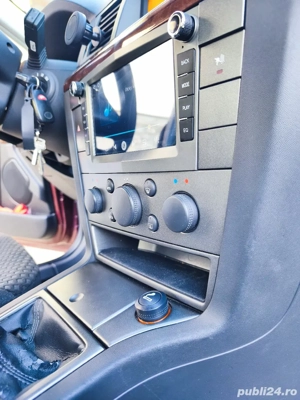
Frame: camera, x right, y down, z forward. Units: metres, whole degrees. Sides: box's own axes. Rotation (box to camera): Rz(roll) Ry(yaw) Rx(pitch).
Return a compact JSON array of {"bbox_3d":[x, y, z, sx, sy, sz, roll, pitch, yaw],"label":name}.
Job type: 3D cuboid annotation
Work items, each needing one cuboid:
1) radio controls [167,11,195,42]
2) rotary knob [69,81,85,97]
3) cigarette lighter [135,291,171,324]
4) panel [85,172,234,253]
[{"bbox_3d":[0.026,-0.138,0.213,0.013,0.019,0.019,-7,9,-39],"label":"radio controls"},{"bbox_3d":[-0.098,-0.149,0.360,0.013,0.019,0.019,-7,9,-39],"label":"rotary knob"},{"bbox_3d":[0.003,0.098,0.244,0.031,0.014,0.031,-11,14,3],"label":"cigarette lighter"},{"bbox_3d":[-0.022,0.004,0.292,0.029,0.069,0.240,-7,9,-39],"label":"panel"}]

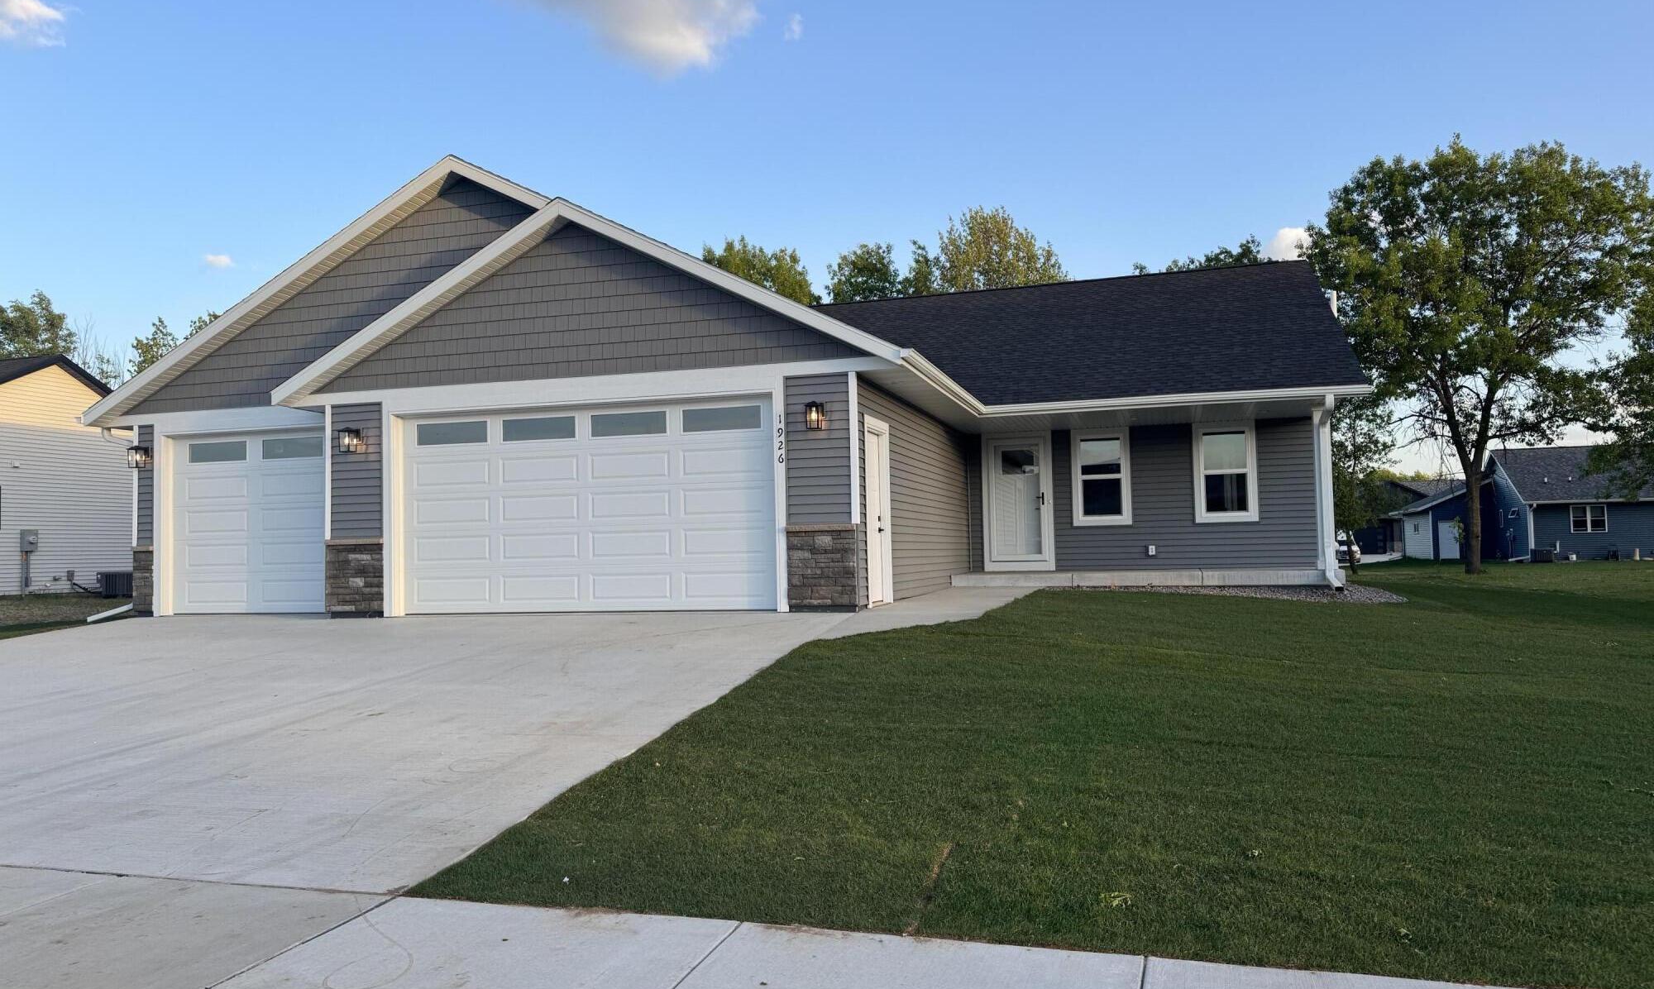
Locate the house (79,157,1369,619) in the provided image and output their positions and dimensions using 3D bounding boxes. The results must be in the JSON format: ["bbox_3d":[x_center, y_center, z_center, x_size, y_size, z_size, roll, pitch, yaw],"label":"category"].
[{"bbox_3d":[0.358,-1.308,21.184,16.740,5.880,17.880,-2,-2,16],"label":"house"}]

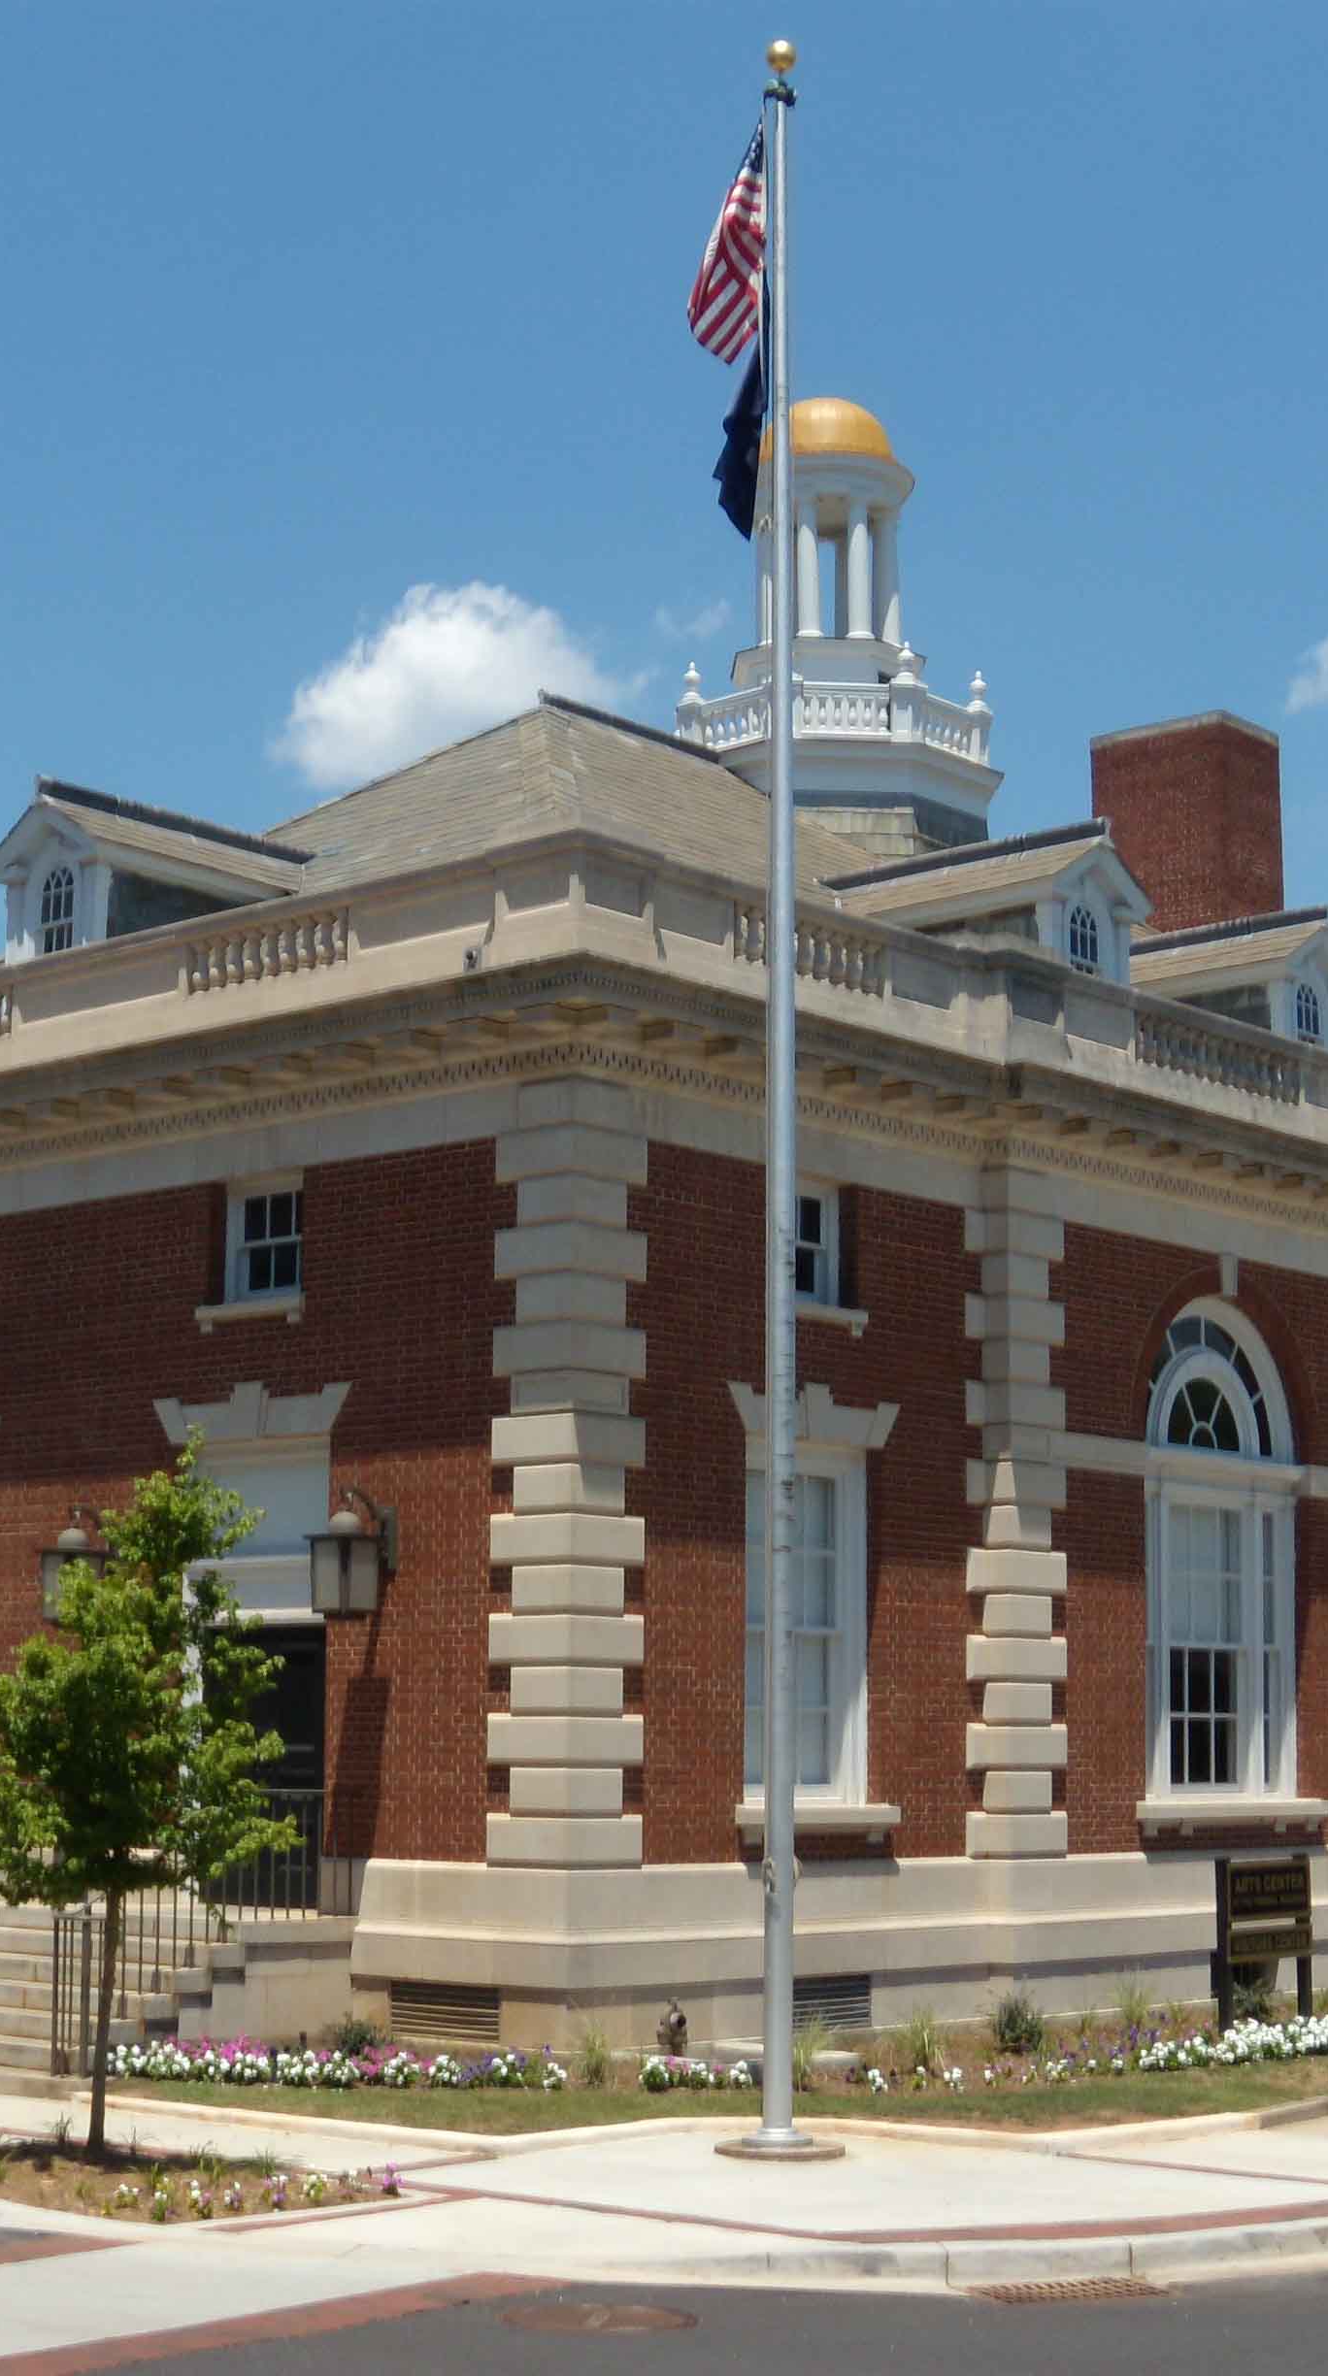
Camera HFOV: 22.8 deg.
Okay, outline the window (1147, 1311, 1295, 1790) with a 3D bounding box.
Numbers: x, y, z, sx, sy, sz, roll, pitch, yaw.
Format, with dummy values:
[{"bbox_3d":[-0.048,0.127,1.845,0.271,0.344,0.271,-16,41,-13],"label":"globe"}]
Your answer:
[{"bbox_3d":[4.607,2.990,27.434,0.250,4.170,2.340,-8,-13,41],"label":"window"}]

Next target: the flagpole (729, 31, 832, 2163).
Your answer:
[{"bbox_3d":[0.704,-0.831,19.295,0.560,12.560,0.560,1,-10,0],"label":"flagpole"}]

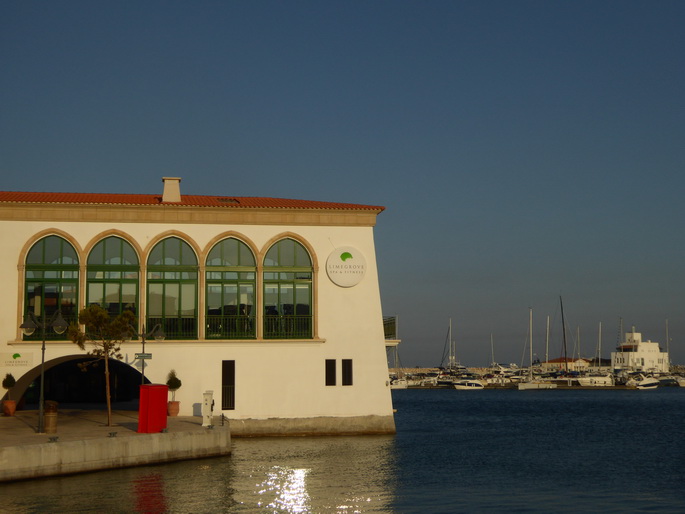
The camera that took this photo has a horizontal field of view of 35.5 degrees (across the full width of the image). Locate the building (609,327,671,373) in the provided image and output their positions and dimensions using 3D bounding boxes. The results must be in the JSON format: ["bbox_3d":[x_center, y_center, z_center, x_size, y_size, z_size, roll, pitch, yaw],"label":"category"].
[{"bbox_3d":[86.845,27.440,312.000,12.800,14.000,10.000,1,-7,-12],"label":"building"}]

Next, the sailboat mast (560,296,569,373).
[{"bbox_3d":[49.884,17.852,240.000,0.400,18.020,0.400,-5,0,11],"label":"sailboat mast"}]

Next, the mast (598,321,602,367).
[{"bbox_3d":[59.095,20.401,245.000,0.300,12.000,0.300,-2,-7,14],"label":"mast"}]

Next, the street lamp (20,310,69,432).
[{"bbox_3d":[-10.393,4.014,37.302,2.100,4.200,0.630,-7,-9,44],"label":"street lamp"}]

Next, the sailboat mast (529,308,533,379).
[{"bbox_3d":[35.273,16.280,200.000,0.350,13.400,0.350,-2,-6,9],"label":"sailboat mast"}]

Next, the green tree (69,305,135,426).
[{"bbox_3d":[-9.369,4.218,41.552,2.500,4.750,2.300,1,-7,-11],"label":"green tree"}]

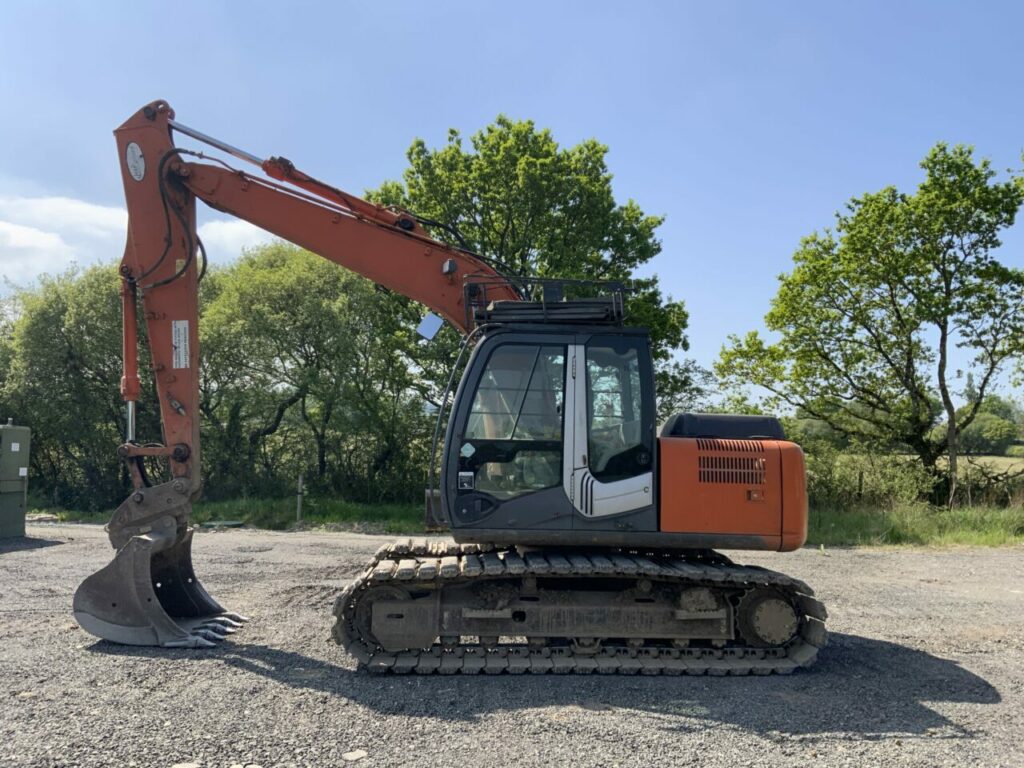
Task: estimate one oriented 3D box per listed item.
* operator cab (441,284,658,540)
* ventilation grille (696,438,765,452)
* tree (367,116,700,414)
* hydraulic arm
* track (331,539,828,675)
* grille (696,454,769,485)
[{"bbox_3d":[0.281,0.244,7.372,1.756,2.061,1.030,1,-4,-3],"label":"operator cab"},{"bbox_3d":[1.779,0.499,6.957,0.540,0.110,0.050,1,-4,-3],"label":"ventilation grille"},{"bbox_3d":[0.597,-1.963,23.972,9.300,11.013,8.800,1,-4,1],"label":"tree"},{"bbox_3d":[-1.583,-0.168,8.045,4.315,4.995,1.150,1,-4,-3],"label":"hydraulic arm"},{"bbox_3d":[0.488,1.943,8.002,3.889,0.820,2.580,1,-4,-3],"label":"track"},{"bbox_3d":[1.783,0.689,6.917,0.550,0.235,0.030,1,-4,-3],"label":"grille"}]

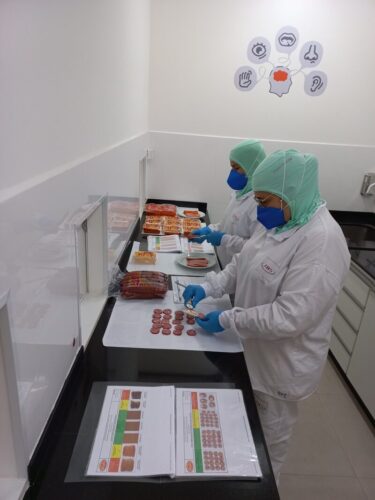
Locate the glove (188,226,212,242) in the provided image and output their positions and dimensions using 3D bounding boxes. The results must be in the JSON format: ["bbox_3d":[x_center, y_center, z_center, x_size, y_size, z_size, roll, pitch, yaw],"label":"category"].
[{"bbox_3d":[0.085,-0.102,2.369,0.150,0.080,0.090,-2,21,-15],"label":"glove"}]

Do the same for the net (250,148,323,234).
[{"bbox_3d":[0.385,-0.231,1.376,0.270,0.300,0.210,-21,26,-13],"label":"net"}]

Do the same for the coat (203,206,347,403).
[{"bbox_3d":[0.379,0.194,1.532,0.500,0.820,0.520,-6,22,-25],"label":"coat"}]

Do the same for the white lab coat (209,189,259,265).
[{"bbox_3d":[0.362,-0.059,2.271,0.480,0.800,0.500,-3,21,-18],"label":"white lab coat"}]

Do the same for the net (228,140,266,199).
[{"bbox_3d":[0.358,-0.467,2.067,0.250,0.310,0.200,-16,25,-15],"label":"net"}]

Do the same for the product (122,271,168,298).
[{"bbox_3d":[-0.207,0.169,1.768,0.215,0.065,0.155,3,20,-1],"label":"product"}]

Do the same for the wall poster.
[{"bbox_3d":[0.772,-1.508,2.902,0.755,0.510,0.010,3,20,-1],"label":"wall poster"}]

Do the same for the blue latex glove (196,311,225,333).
[{"bbox_3d":[0.092,0.287,1.449,0.115,0.070,0.085,0,21,-11],"label":"blue latex glove"}]

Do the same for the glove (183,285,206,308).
[{"bbox_3d":[0.030,0.200,1.572,0.110,0.080,0.085,-16,24,-9],"label":"glove"}]

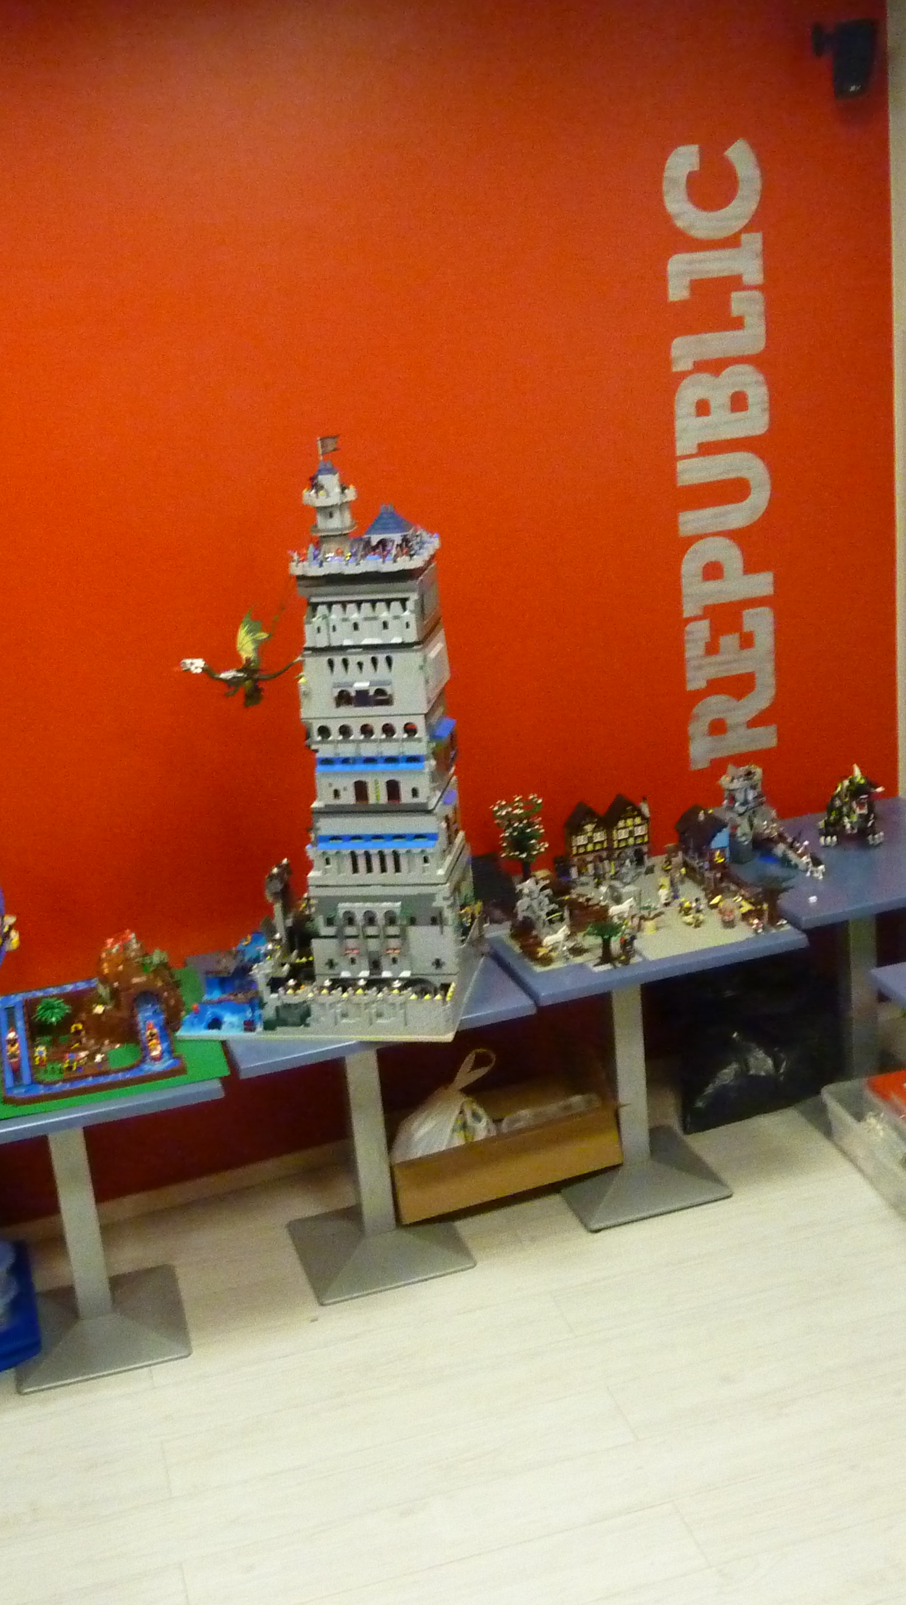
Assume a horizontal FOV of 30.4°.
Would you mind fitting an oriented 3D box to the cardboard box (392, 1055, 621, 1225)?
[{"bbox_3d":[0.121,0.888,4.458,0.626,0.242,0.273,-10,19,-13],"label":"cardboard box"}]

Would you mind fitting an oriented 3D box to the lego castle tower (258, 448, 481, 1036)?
[{"bbox_3d":[-0.223,-0.152,3.719,0.444,1.288,0.444,-1,19,15],"label":"lego castle tower"}]

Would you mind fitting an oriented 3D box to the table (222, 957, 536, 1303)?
[{"bbox_3d":[-0.190,0.782,4.153,0.680,0.757,0.687,-10,19,-13],"label":"table"}]

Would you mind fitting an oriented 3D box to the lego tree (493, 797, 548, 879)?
[{"bbox_3d":[0.177,0.102,4.332,0.146,0.237,0.141,-5,19,2],"label":"lego tree"}]

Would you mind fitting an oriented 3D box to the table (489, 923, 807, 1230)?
[{"bbox_3d":[0.473,0.646,4.348,0.677,0.757,0.687,-10,19,-13],"label":"table"}]

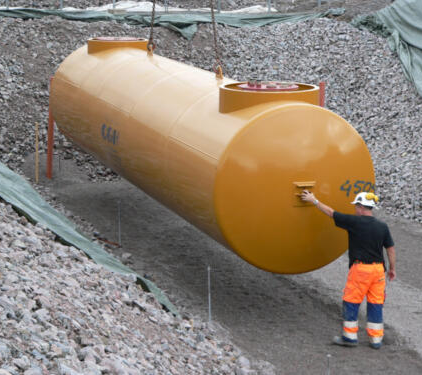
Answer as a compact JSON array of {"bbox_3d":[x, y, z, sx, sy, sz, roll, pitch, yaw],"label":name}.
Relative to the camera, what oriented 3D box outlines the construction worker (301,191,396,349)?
[{"bbox_3d":[1.585,0.900,15.963,0.880,1.810,0.820,-4,11,-22],"label":"construction worker"}]

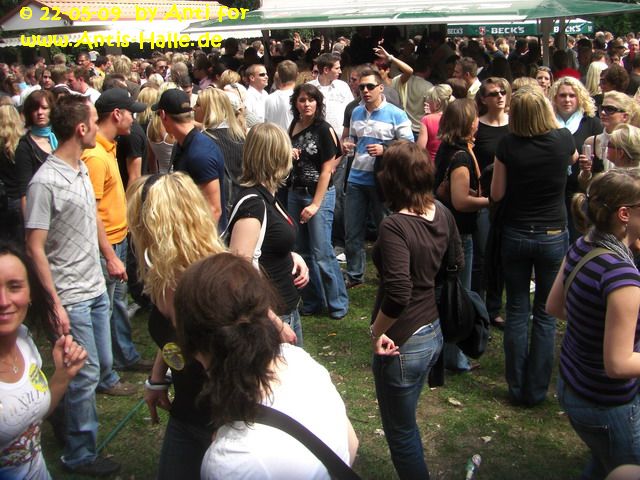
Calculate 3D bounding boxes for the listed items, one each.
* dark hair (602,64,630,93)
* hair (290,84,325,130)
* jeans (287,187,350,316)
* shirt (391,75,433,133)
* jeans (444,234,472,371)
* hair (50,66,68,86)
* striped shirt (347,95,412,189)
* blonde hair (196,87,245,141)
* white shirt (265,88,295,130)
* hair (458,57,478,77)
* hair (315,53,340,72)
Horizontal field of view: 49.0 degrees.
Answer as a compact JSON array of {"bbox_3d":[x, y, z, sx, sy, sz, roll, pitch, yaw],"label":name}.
[{"bbox_3d":[2.364,-1.284,5.603,0.230,0.230,0.210,0,16,9],"label":"dark hair"},{"bbox_3d":[-0.095,-0.948,4.950,0.250,0.310,0.220,-1,16,5],"label":"hair"},{"bbox_3d":[-0.011,0.077,5.155,0.390,0.950,0.330,4,17,20],"label":"jeans"},{"bbox_3d":[0.930,-1.397,7.139,0.460,0.620,0.280,0,16,8],"label":"shirt"},{"bbox_3d":[0.825,0.366,4.247,0.290,0.880,0.310,-8,17,-20],"label":"jeans"},{"bbox_3d":[-2.521,-1.582,6.800,0.170,0.195,0.190,-2,16,0],"label":"hair"},{"bbox_3d":[0.511,-0.836,5.950,0.530,0.740,0.330,5,16,21],"label":"striped shirt"},{"bbox_3d":[-0.669,-0.860,4.750,0.290,0.360,0.240,6,16,23],"label":"blonde hair"},{"bbox_3d":[-0.246,-0.957,6.095,0.470,0.700,0.270,-2,16,1],"label":"white shirt"},{"bbox_3d":[1.374,-1.605,6.500,0.190,0.190,0.165,5,18,25],"label":"hair"},{"bbox_3d":[0.063,-1.479,5.871,0.205,0.160,0.170,2,17,14],"label":"hair"}]

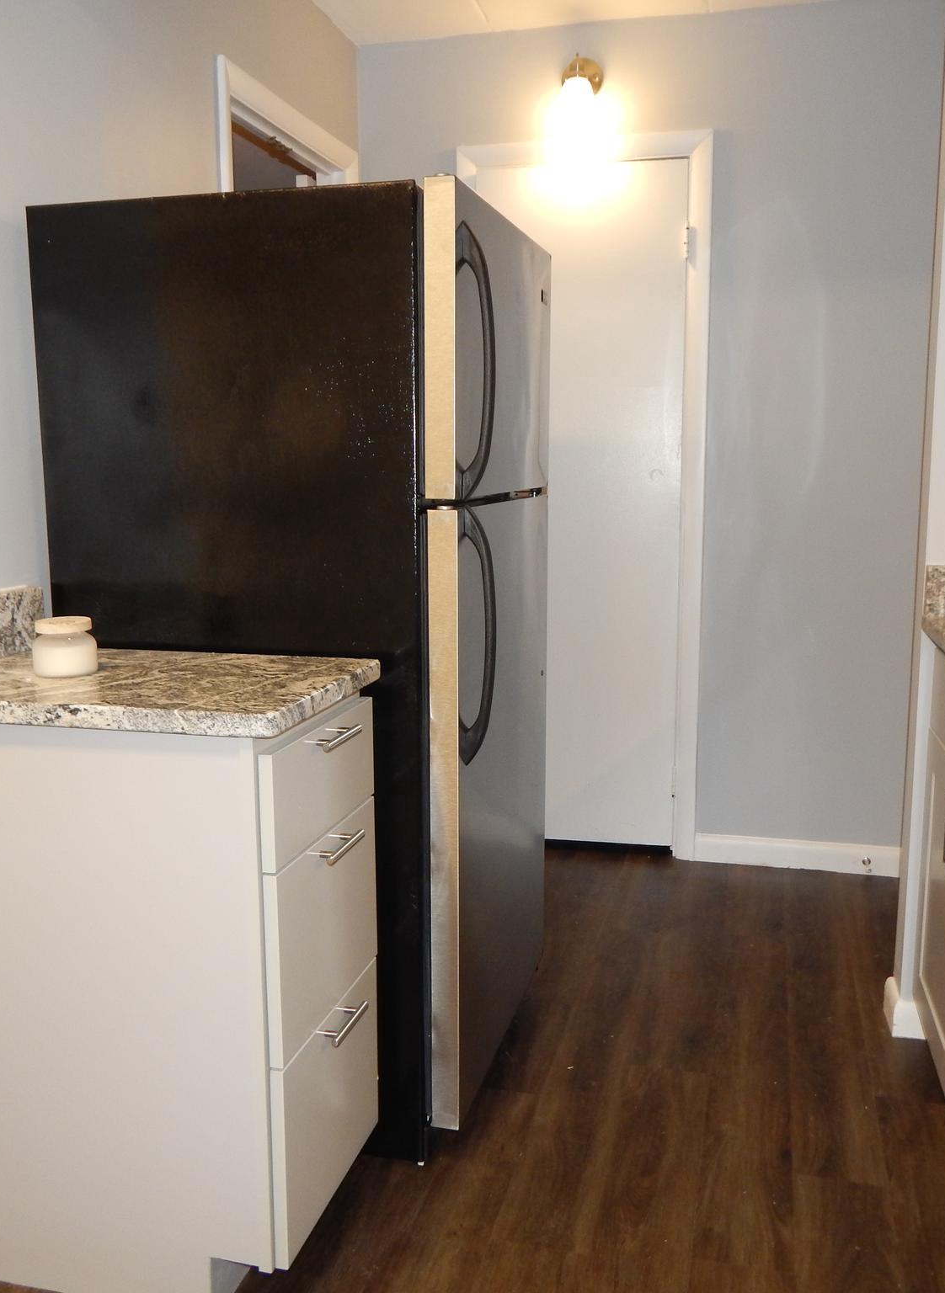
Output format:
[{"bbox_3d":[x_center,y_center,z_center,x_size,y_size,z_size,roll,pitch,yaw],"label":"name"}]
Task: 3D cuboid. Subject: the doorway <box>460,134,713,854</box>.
[{"bbox_3d":[0.333,-0.414,3.522,0.740,2.150,0.130,2,9,14],"label":"doorway"}]

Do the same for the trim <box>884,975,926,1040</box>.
[{"bbox_3d":[0.953,0.782,2.519,0.065,0.085,0.155,2,9,14],"label":"trim"}]

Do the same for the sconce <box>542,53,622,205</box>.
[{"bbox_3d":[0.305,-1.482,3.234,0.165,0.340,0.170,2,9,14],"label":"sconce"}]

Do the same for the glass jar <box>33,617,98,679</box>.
[{"bbox_3d":[-0.620,-0.002,1.739,0.112,0.078,0.112,0,9,0],"label":"glass jar"}]

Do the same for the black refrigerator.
[{"bbox_3d":[-0.277,0.031,2.303,0.785,1.645,0.730,2,9,14],"label":"black refrigerator"}]

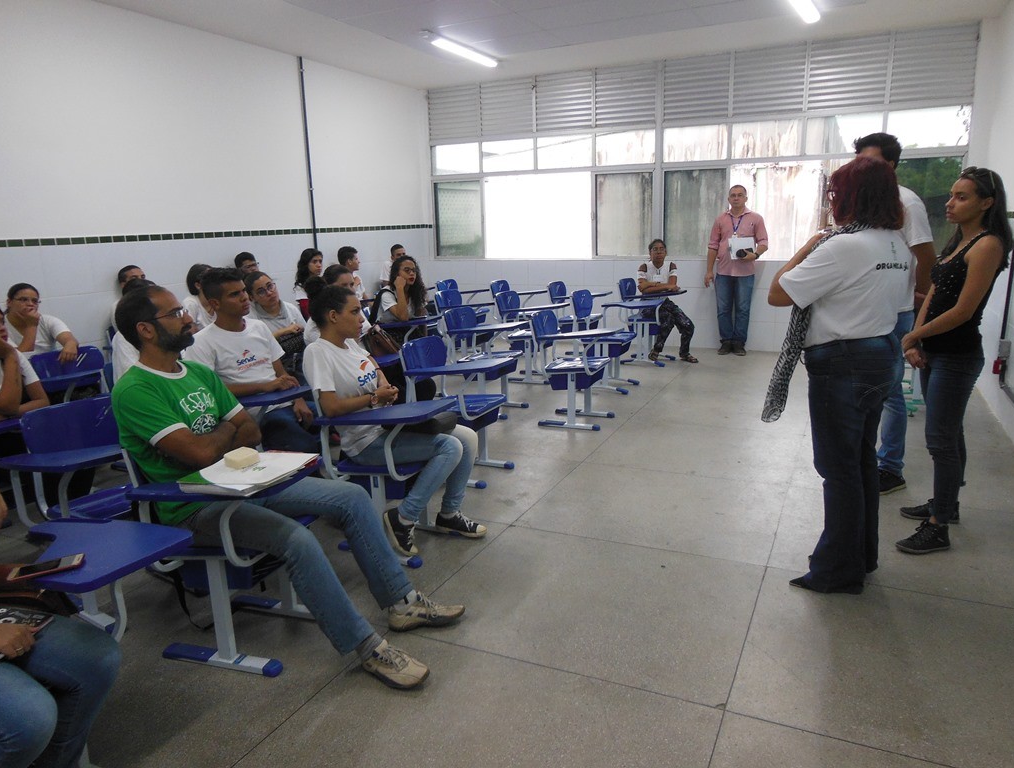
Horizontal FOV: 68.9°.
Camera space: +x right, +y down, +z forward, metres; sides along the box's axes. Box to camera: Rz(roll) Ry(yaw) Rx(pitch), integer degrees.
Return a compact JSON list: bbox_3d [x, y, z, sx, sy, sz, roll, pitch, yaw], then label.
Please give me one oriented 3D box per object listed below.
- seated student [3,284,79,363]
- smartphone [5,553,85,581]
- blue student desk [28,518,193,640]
[{"bbox_3d":[-2.813,-0.030,4.431,0.750,1.150,0.520,6,14,30],"label":"seated student"},{"bbox_3d":[-1.052,0.415,1.688,0.138,0.010,0.067,-7,14,-24],"label":"smartphone"},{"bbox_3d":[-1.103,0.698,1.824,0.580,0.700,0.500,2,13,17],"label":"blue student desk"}]

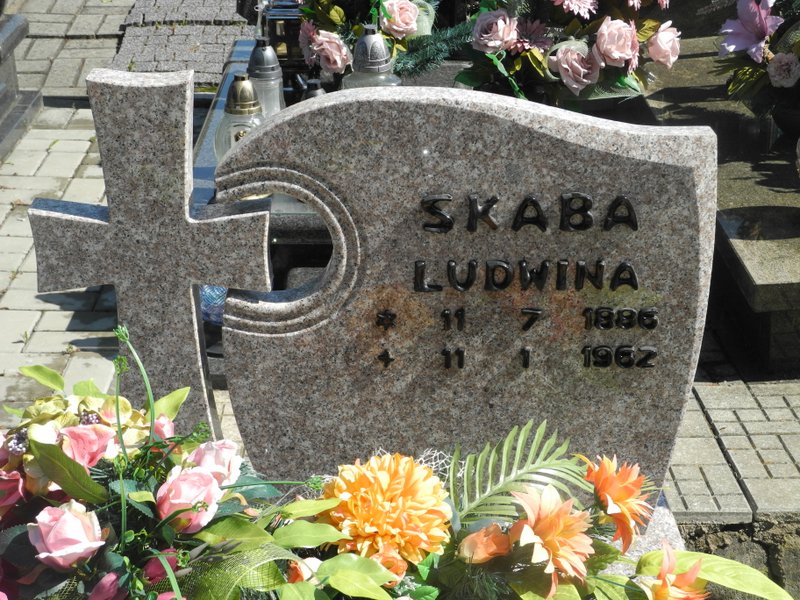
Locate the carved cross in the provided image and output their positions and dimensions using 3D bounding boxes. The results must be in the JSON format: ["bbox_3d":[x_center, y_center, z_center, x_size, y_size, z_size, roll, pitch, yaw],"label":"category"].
[{"bbox_3d":[-0.328,0.021,1.928,0.313,0.676,0.055,0,25,0],"label":"carved cross"}]

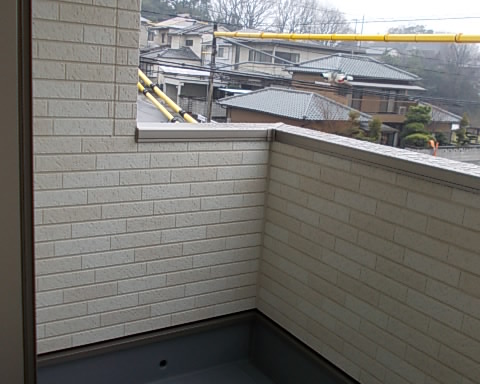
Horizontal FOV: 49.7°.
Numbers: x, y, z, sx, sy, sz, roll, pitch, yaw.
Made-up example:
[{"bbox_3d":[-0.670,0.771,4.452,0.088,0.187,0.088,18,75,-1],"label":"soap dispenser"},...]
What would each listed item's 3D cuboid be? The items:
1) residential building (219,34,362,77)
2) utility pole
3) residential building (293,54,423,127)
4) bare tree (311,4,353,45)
[{"bbox_3d":[5.310,-12.522,53.022,12.000,6.700,8.600,-4,16,-33],"label":"residential building"},{"bbox_3d":[-1.636,-5.060,28.120,0.320,7.936,0.320,4,13,0],"label":"utility pole"},{"bbox_3d":[9.192,-7.253,41.103,8.600,6.900,6.100,-4,16,-33],"label":"residential building"},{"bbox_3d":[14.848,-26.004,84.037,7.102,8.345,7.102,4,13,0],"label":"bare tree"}]

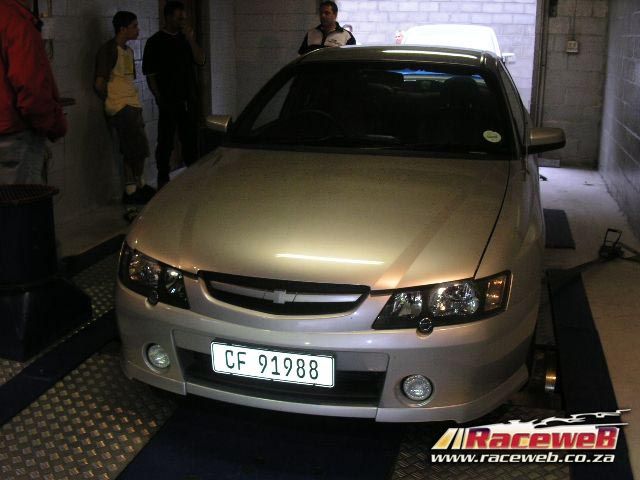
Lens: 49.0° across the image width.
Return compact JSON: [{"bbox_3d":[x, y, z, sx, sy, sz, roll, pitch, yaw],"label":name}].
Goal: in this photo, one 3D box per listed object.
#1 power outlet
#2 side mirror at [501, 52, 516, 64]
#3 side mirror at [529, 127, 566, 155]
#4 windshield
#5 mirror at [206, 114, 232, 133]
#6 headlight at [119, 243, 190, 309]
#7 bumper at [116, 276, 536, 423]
[{"bbox_3d":[2.848,-2.177,7.920,0.134,0.134,0.060,4,17,14],"label":"power outlet"},{"bbox_3d":[2.770,-2.664,10.312,0.232,0.170,0.160,4,17,14],"label":"side mirror"},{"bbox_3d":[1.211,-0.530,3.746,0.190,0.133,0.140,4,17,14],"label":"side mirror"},{"bbox_3d":[0.303,-0.746,3.936,1.530,0.485,0.860,4,17,14],"label":"windshield"},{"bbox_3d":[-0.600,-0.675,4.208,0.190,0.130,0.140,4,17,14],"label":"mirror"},{"bbox_3d":[-0.644,0.131,2.752,0.450,0.160,0.360,4,17,14],"label":"headlight"},{"bbox_3d":[-0.100,0.339,2.672,1.780,0.460,0.560,4,17,14],"label":"bumper"}]

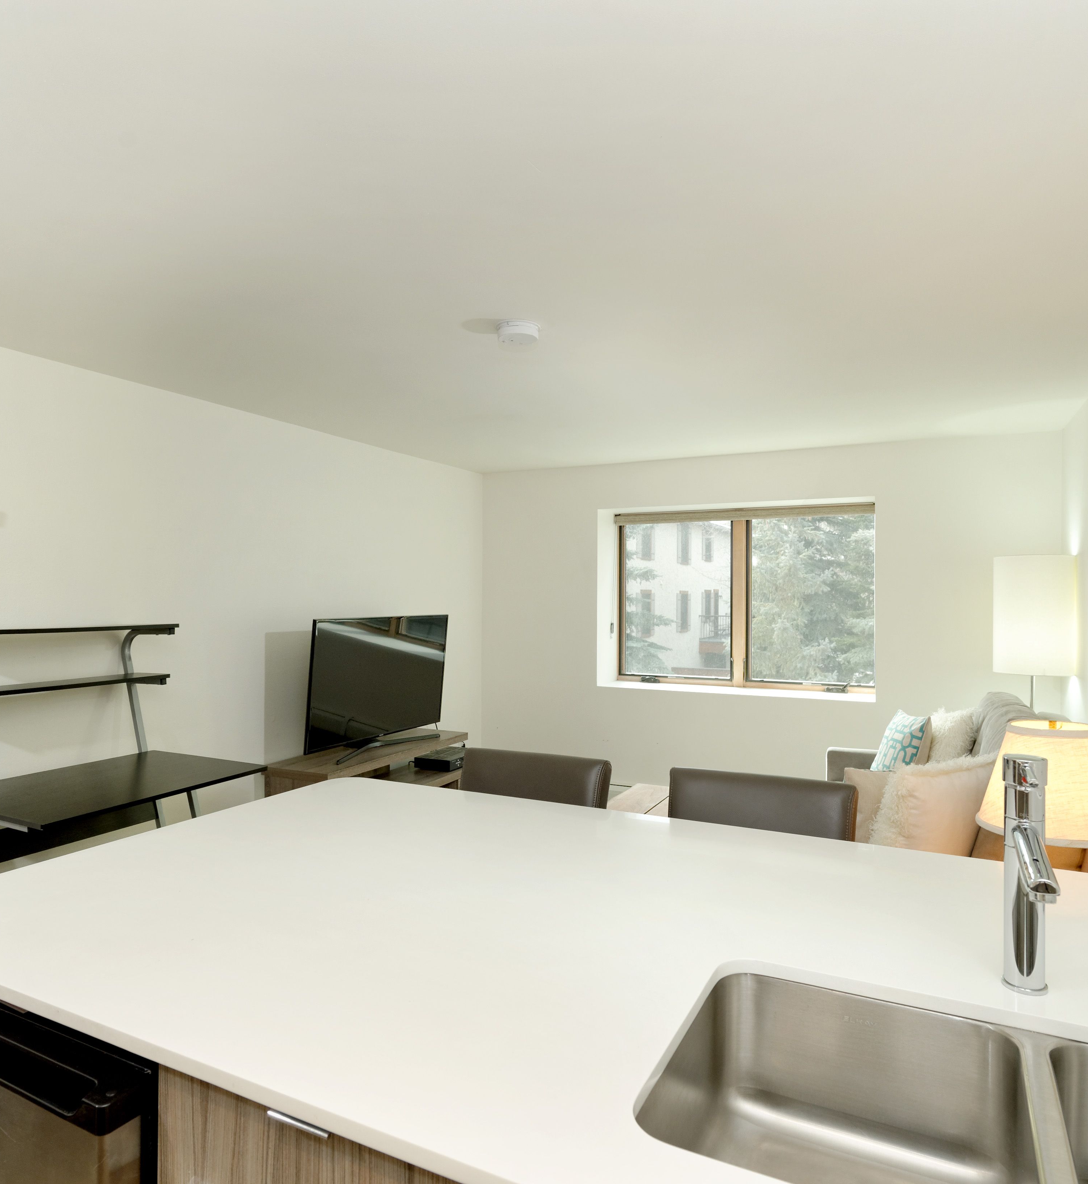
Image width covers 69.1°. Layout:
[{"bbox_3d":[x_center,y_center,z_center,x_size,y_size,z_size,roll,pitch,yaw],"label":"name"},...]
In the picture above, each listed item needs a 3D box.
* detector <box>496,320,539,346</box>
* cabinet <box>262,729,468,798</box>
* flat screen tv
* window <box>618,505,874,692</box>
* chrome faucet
[{"bbox_3d":[-0.080,-0.792,2.435,0.137,0.038,0.137,0,0,0],"label":"detector"},{"bbox_3d":[-0.865,1.100,4.074,0.385,0.583,1.180,0,0,27],"label":"cabinet"},{"bbox_3d":[-0.835,0.468,4.092,0.180,0.677,1.105,0,0,27],"label":"flat screen tv"},{"bbox_3d":[1.216,0.039,4.954,1.615,1.105,0.080,0,0,27],"label":"window"},{"bbox_3d":[0.539,0.331,0.878,0.050,0.268,0.165,0,0,27],"label":"chrome faucet"}]

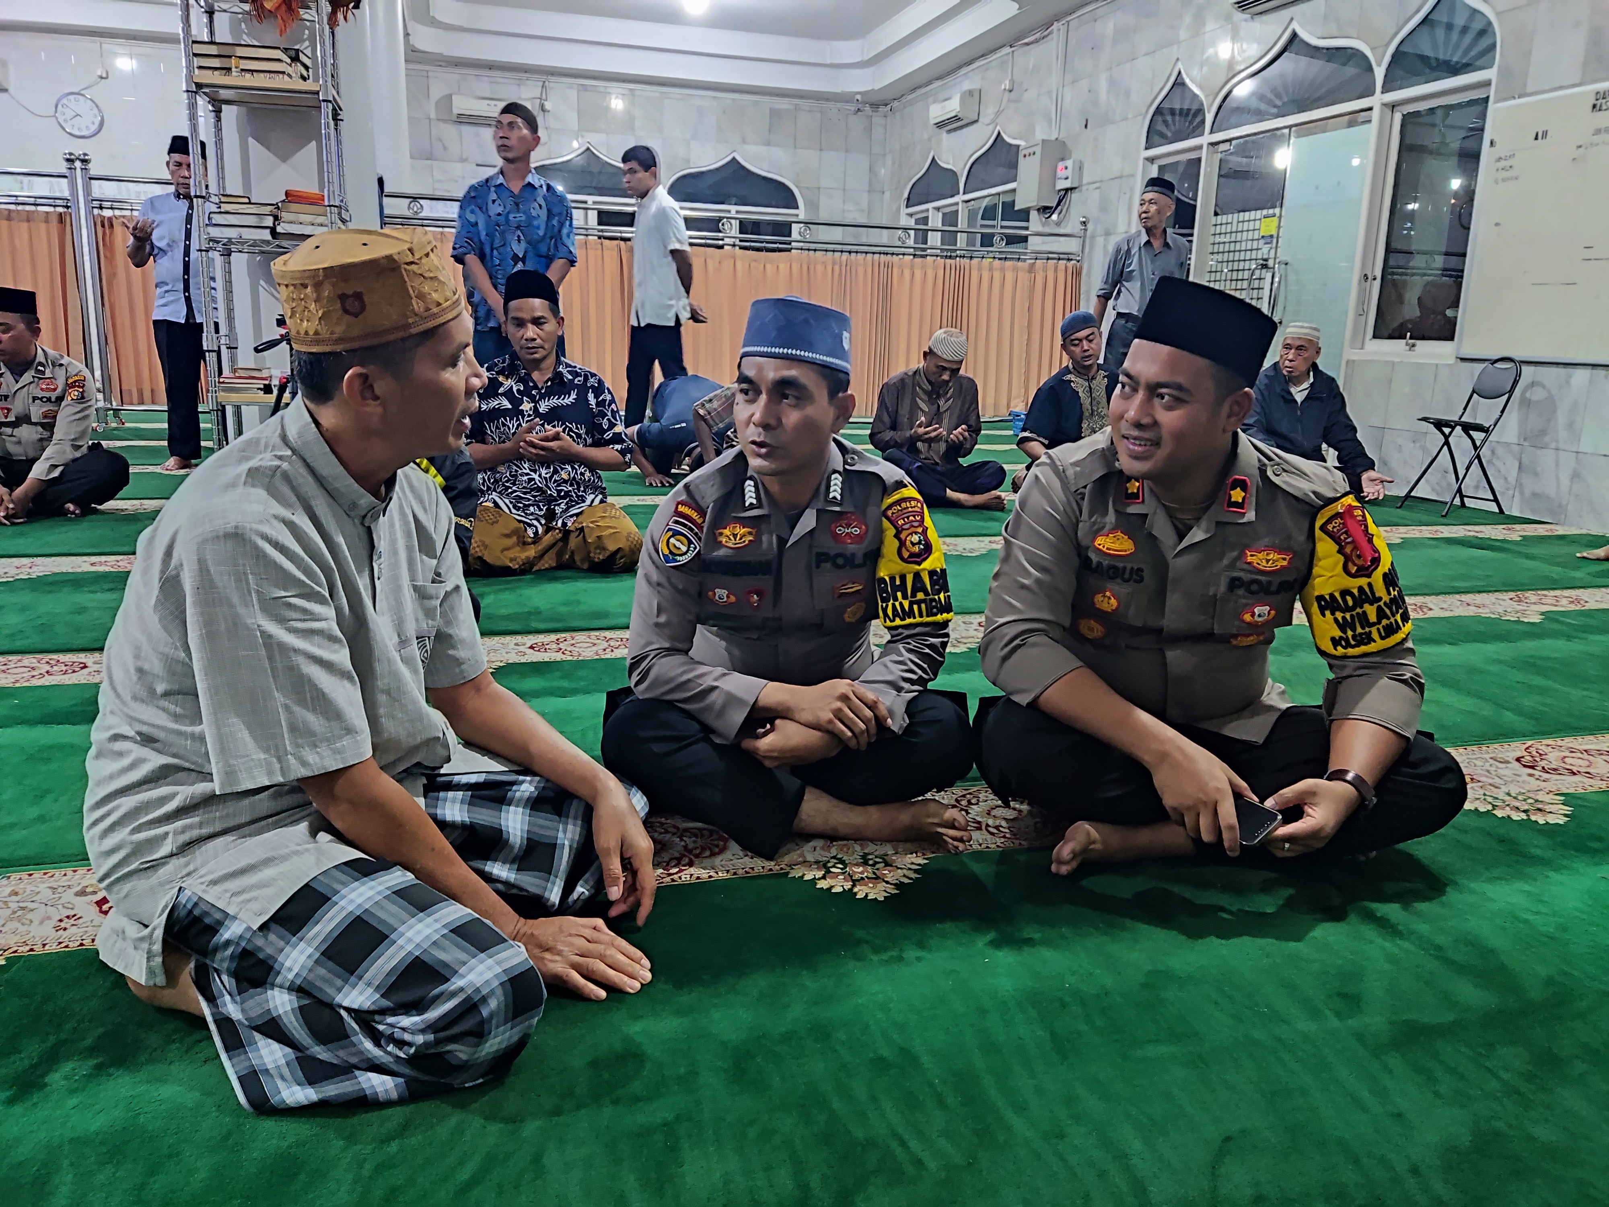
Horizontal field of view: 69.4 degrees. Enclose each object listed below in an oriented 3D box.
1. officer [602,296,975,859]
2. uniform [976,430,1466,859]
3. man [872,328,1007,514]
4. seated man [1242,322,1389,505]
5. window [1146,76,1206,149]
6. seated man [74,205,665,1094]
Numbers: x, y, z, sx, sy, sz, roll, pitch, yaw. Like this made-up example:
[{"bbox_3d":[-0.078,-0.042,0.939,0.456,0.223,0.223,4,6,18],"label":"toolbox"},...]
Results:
[{"bbox_3d":[-0.027,-0.090,1.981,0.610,0.820,0.650,1,13,-4],"label":"officer"},{"bbox_3d":[0.738,0.021,2.090,0.710,0.660,0.600,6,14,17],"label":"uniform"},{"bbox_3d":[0.647,-0.890,5.538,0.630,0.810,0.650,-1,13,-12],"label":"man"},{"bbox_3d":[2.633,-0.969,6.039,0.710,0.890,0.600,8,15,23],"label":"seated man"},{"bbox_3d":[2.713,-3.593,8.416,0.070,0.502,0.740,-2,14,-16],"label":"window"},{"bbox_3d":[-0.486,0.018,1.363,0.660,0.860,0.600,4,13,9],"label":"seated man"}]

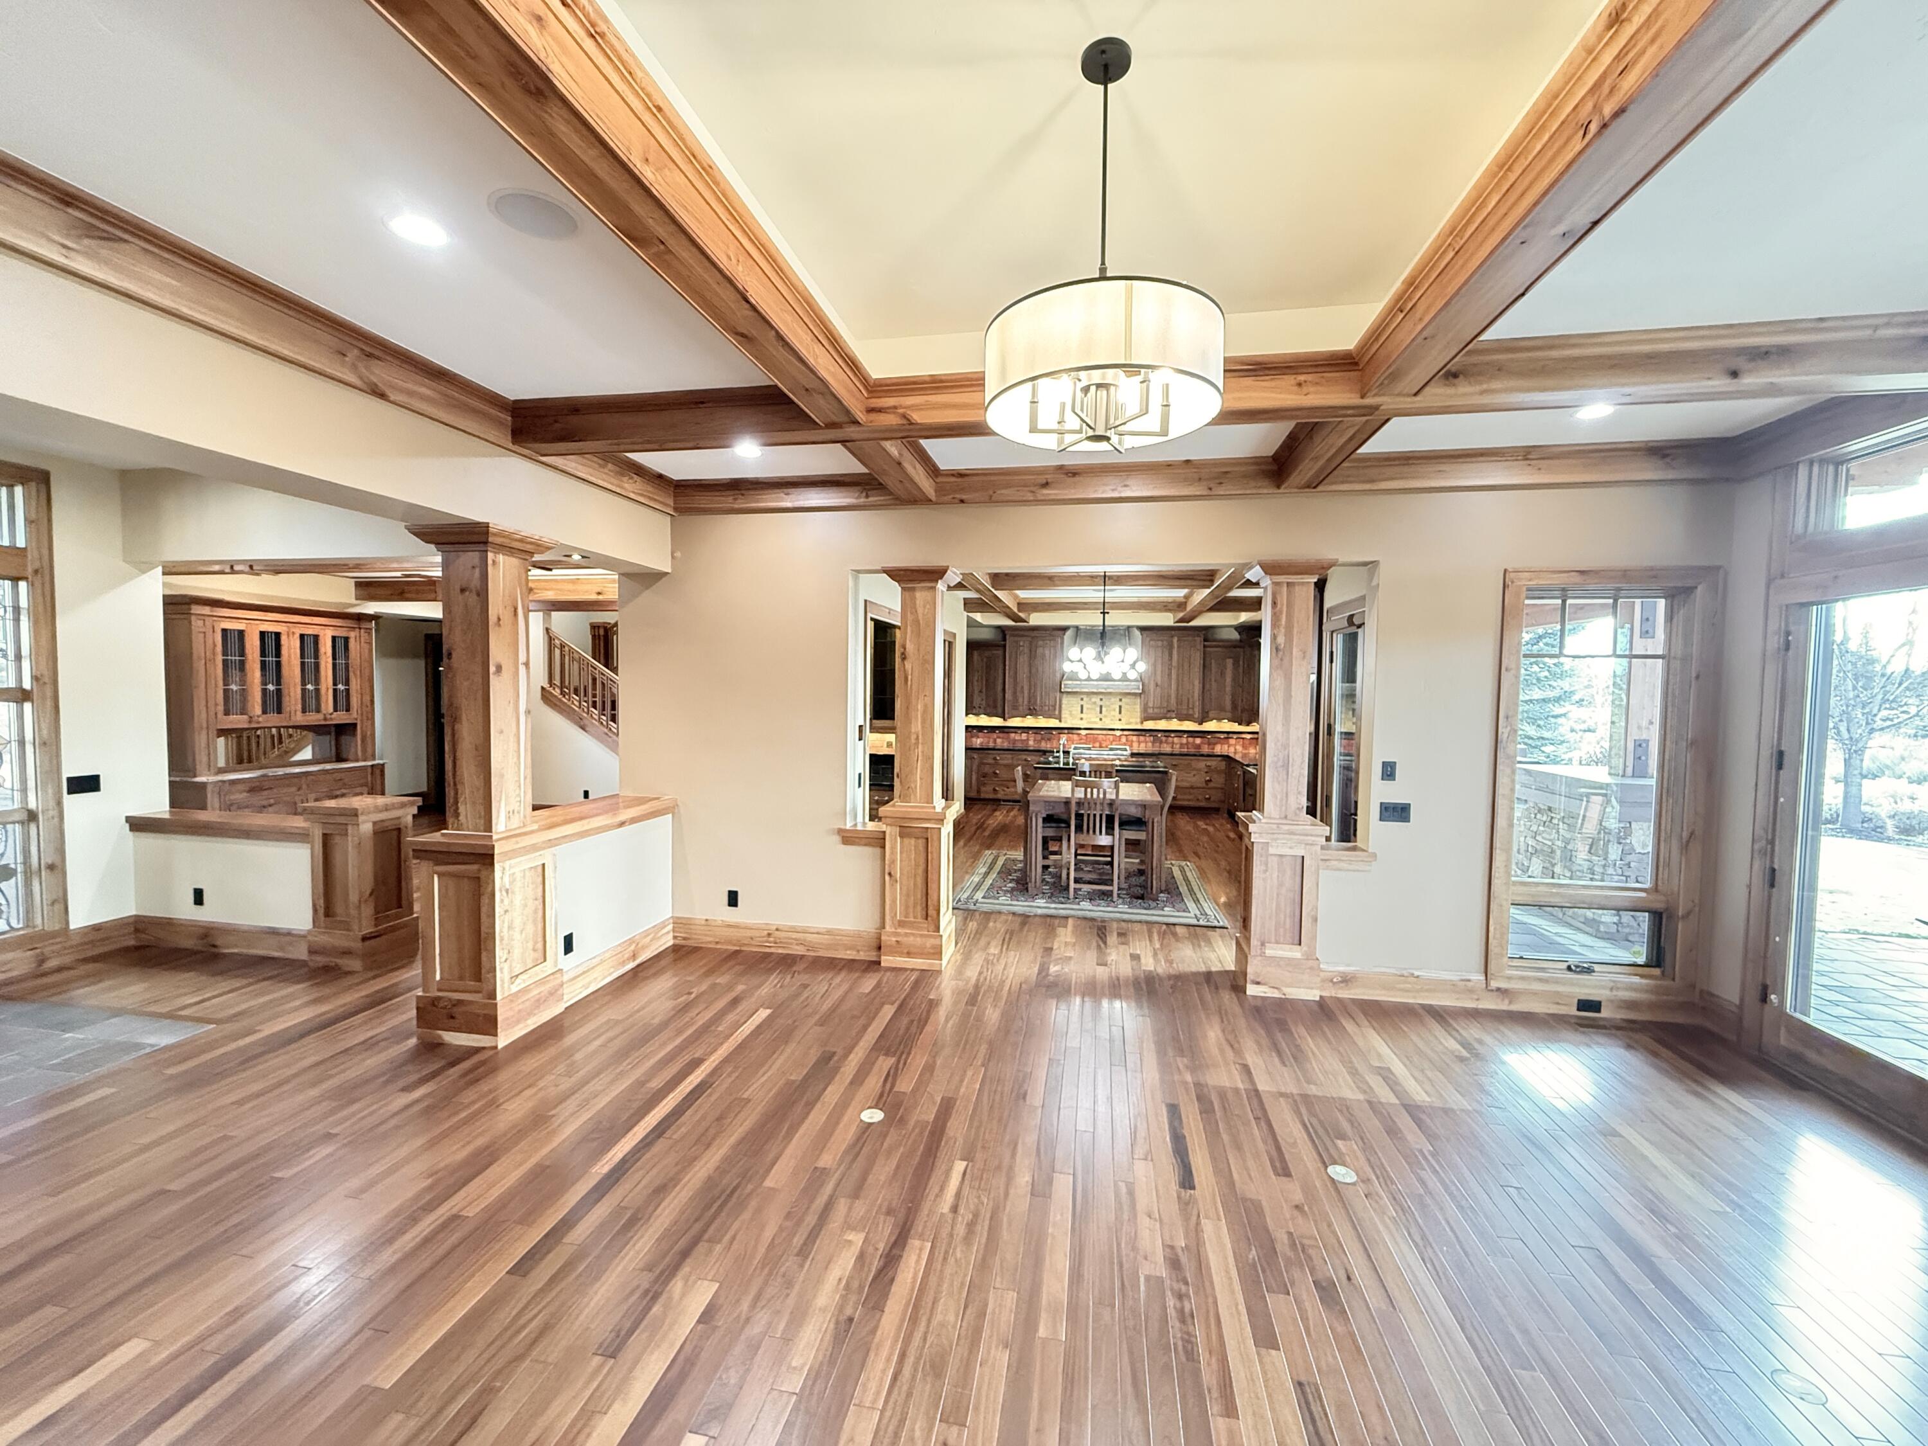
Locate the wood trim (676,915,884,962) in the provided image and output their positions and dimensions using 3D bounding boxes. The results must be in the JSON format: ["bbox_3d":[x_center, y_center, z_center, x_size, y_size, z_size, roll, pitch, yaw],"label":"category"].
[{"bbox_3d":[-1.382,1.576,5.710,1.631,0.227,0.030,1,3,10],"label":"wood trim"}]

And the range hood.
[{"bbox_3d":[2.346,-1.092,13.204,1.324,1.156,0.611,1,3,10],"label":"range hood"}]

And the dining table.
[{"bbox_3d":[1.321,1.148,7.877,1.225,0.936,1.280,1,3,10],"label":"dining table"}]

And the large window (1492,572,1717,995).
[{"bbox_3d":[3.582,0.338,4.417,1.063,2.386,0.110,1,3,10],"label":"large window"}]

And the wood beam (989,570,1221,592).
[{"bbox_3d":[1.553,-1.618,8.790,2.461,0.198,0.256,1,3,10],"label":"wood beam"}]

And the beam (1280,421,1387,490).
[{"bbox_3d":[1.842,-1.423,3.937,0.284,0.181,1.199,1,3,10],"label":"beam"}]

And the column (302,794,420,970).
[{"bbox_3d":[-3.956,1.040,5.142,0.452,1.034,0.469,1,3,10],"label":"column"}]

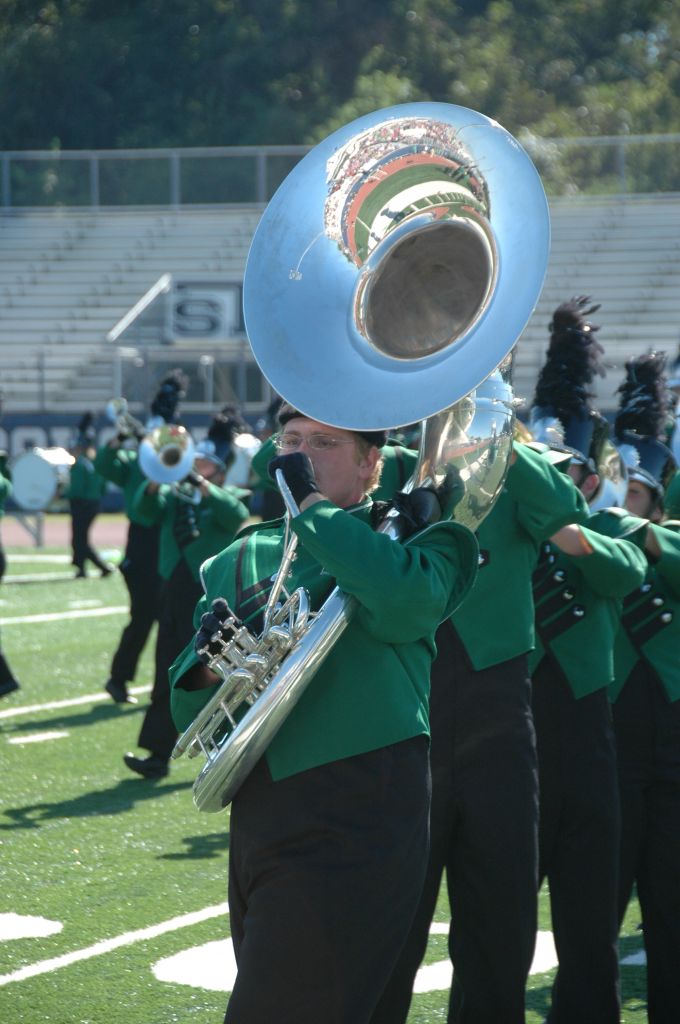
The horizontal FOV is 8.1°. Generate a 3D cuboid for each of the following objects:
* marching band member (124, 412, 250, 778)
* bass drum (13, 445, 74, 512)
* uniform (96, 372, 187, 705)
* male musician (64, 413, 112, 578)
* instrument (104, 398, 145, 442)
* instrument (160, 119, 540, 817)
[{"bbox_3d":[-0.722,0.386,22.300,0.620,1.750,0.580,0,1,17],"label":"marching band member"},{"bbox_3d":[-3.281,-0.344,53.000,0.640,0.640,0.380,0,1,39],"label":"bass drum"},{"bbox_3d":[-1.121,0.148,27.800,0.600,1.940,0.580,0,1,18],"label":"uniform"},{"bbox_3d":[-2.793,-0.182,52.800,0.520,1.840,0.500,0,1,35],"label":"male musician"},{"bbox_3d":[-1.193,-0.506,27.300,0.130,0.180,0.520,0,-22,21],"label":"instrument"},{"bbox_3d":[0.101,-0.105,9.160,0.740,1.330,0.750,0,-10,31],"label":"instrument"}]

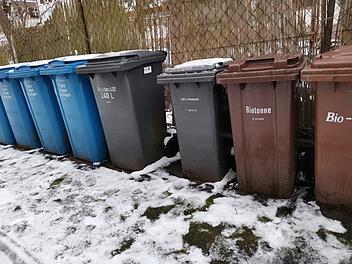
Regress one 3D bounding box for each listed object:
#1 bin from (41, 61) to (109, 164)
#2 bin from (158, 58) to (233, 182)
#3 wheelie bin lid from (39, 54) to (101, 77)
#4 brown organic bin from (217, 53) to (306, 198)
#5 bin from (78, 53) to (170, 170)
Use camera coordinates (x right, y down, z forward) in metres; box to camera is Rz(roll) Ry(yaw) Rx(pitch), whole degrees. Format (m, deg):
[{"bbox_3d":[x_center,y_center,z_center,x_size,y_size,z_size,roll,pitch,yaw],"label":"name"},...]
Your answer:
[{"bbox_3d":[-0.944,-0.262,3.087,0.585,1.085,0.730,6,21,34],"label":"bin"},{"bbox_3d":[0.264,-0.099,2.345,0.485,0.955,0.550,5,21,32],"label":"bin"},{"bbox_3d":[-1.009,-0.716,2.927,0.585,0.125,0.690,6,21,34],"label":"wheelie bin lid"},{"bbox_3d":[0.663,-0.027,1.970,0.485,0.955,0.550,3,20,28],"label":"brown organic bin"},{"bbox_3d":[-0.443,-0.227,2.793,0.585,1.085,0.730,5,21,34],"label":"bin"}]

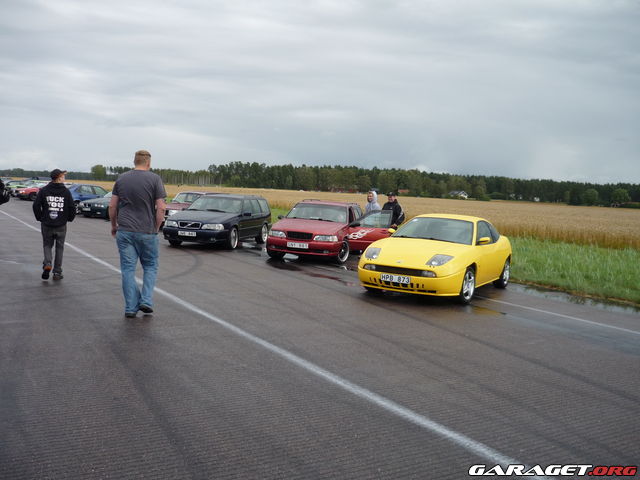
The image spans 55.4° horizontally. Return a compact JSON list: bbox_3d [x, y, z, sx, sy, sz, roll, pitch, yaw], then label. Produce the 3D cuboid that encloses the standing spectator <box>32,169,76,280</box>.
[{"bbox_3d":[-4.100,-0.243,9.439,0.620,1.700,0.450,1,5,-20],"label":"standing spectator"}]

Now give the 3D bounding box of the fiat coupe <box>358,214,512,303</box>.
[{"bbox_3d":[2.215,0.222,10.860,1.780,1.330,4.250,5,5,30],"label":"fiat coupe"}]

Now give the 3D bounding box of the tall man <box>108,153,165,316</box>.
[{"bbox_3d":[-2.097,-0.064,7.030,0.640,1.910,0.480,2,5,-9],"label":"tall man"}]

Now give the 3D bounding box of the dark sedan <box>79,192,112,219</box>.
[{"bbox_3d":[-8.351,-1.583,26.664,1.710,1.380,4.430,5,5,29],"label":"dark sedan"}]

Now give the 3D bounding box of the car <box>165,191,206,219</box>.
[{"bbox_3d":[-4.745,-1.199,24.005,1.730,1.440,4.780,5,5,24],"label":"car"}]

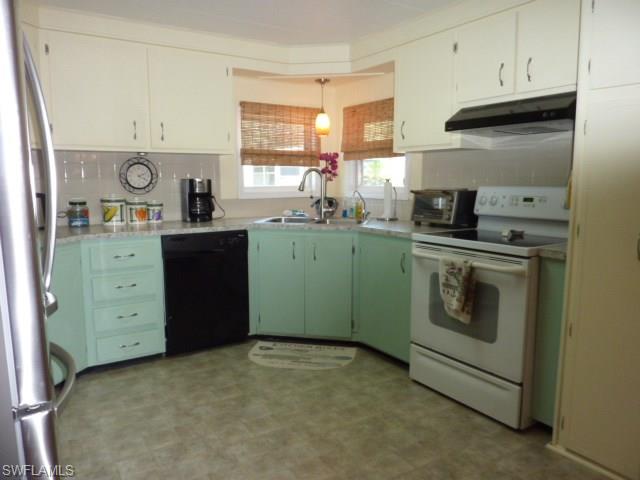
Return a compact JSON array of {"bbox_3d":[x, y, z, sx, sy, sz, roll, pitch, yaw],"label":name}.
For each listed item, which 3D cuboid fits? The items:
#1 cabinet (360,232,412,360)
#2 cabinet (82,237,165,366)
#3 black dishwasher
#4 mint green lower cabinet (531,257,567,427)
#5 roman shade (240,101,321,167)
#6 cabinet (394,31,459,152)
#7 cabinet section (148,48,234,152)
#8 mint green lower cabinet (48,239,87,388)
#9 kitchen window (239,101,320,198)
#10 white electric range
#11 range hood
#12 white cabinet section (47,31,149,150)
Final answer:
[{"bbox_3d":[0.672,0.363,3.195,0.610,0.828,0.532,-5,8,-33],"label":"cabinet"},{"bbox_3d":[-1.391,0.364,3.177,0.471,0.828,0.610,-5,8,-33],"label":"cabinet"},{"bbox_3d":[-0.936,0.336,3.470,0.603,0.843,0.605,-5,8,-33],"label":"black dishwasher"},{"bbox_3d":[1.296,0.473,2.309,0.590,0.828,0.120,-5,8,-33],"label":"mint green lower cabinet"},{"bbox_3d":[-0.318,-0.925,4.098,0.818,0.534,0.060,-5,8,-33],"label":"roman shade"},{"bbox_3d":[0.816,-0.965,3.153,0.292,0.724,0.589,-5,8,-33],"label":"cabinet"},{"bbox_3d":[-1.006,-1.012,3.477,0.601,0.732,0.320,-5,8,-32],"label":"cabinet section"},{"bbox_3d":[-1.747,0.427,2.665,0.580,0.828,0.400,1,7,11],"label":"mint green lower cabinet"},{"bbox_3d":[-0.333,-0.786,4.147,0.828,0.821,0.100,-5,8,-33],"label":"kitchen window"},{"bbox_3d":[1.019,0.298,2.633,0.676,1.185,0.757,-5,8,-33],"label":"white electric range"},{"bbox_3d":[1.142,-0.696,2.577,0.418,0.144,0.758,-5,8,-33],"label":"range hood"},{"bbox_3d":[-1.514,-0.970,3.157,0.604,0.732,0.320,-5,8,-32],"label":"white cabinet section"}]

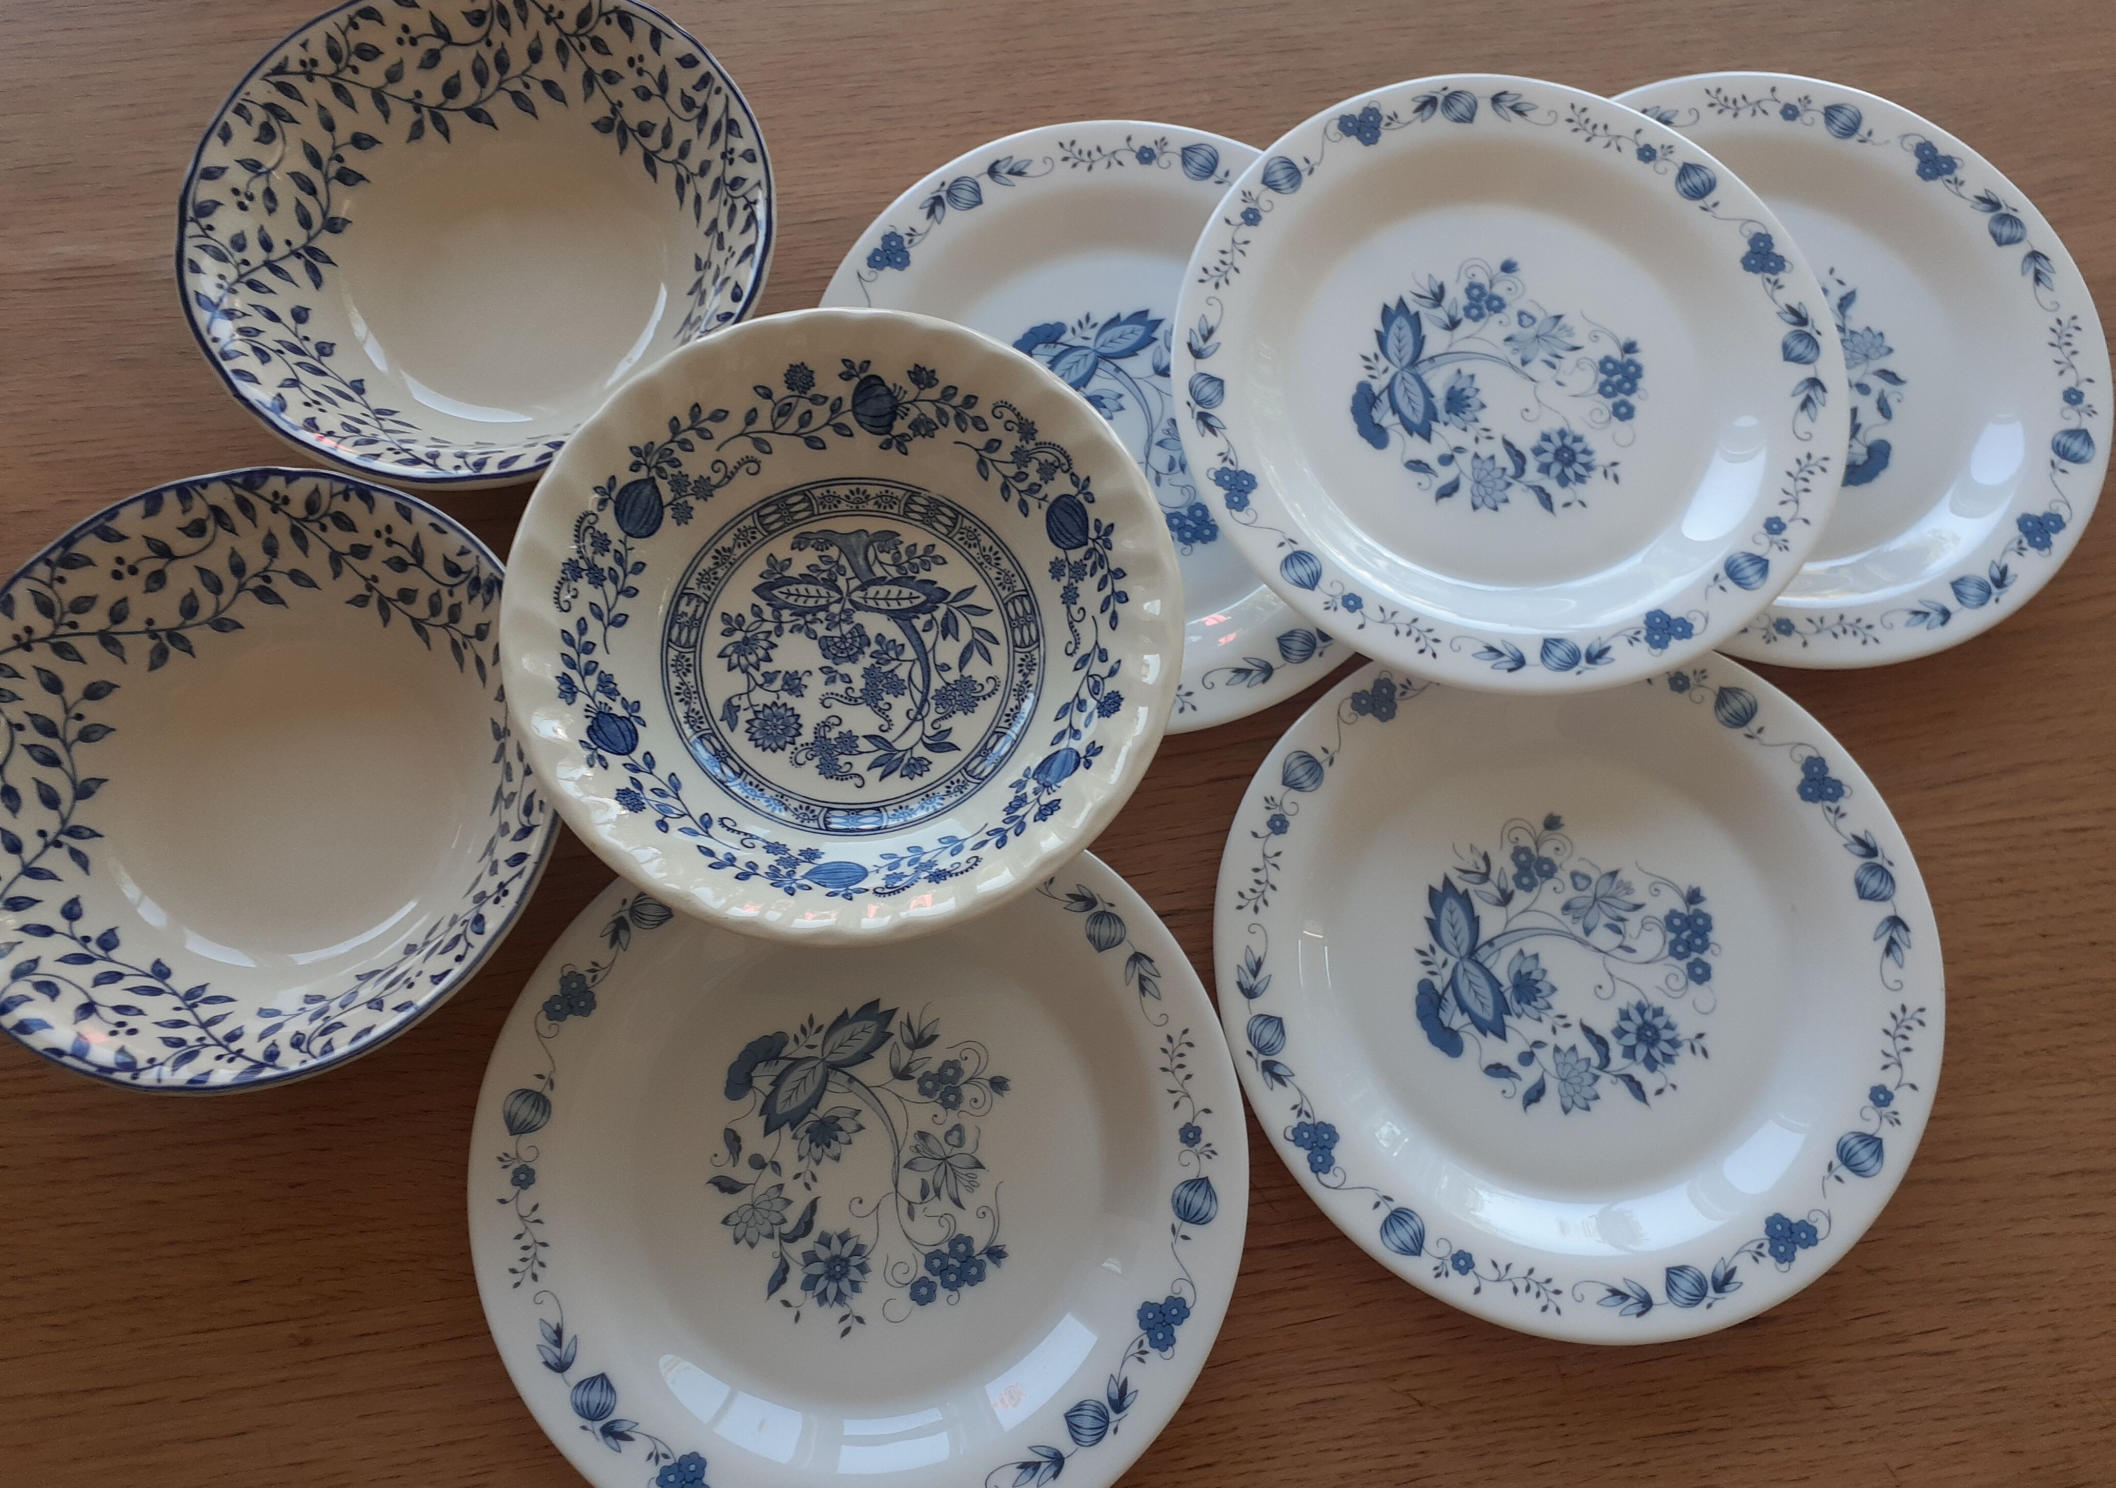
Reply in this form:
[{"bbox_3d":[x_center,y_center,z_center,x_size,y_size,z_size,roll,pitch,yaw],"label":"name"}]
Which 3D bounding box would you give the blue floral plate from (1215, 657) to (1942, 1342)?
[{"bbox_3d":[0.137,0.057,0.440,0.193,0.017,0.193,1,74,-2],"label":"blue floral plate"}]

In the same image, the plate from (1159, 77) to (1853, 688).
[{"bbox_3d":[0.127,-0.105,0.473,0.193,0.017,0.193,0,74,-2],"label":"plate"}]

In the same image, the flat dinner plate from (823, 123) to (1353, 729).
[{"bbox_3d":[0.020,-0.093,0.478,0.193,0.017,0.193,0,74,-2],"label":"flat dinner plate"}]

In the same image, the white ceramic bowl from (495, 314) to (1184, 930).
[{"bbox_3d":[-0.053,-0.027,0.427,0.167,0.043,0.167,0,73,-3],"label":"white ceramic bowl"}]

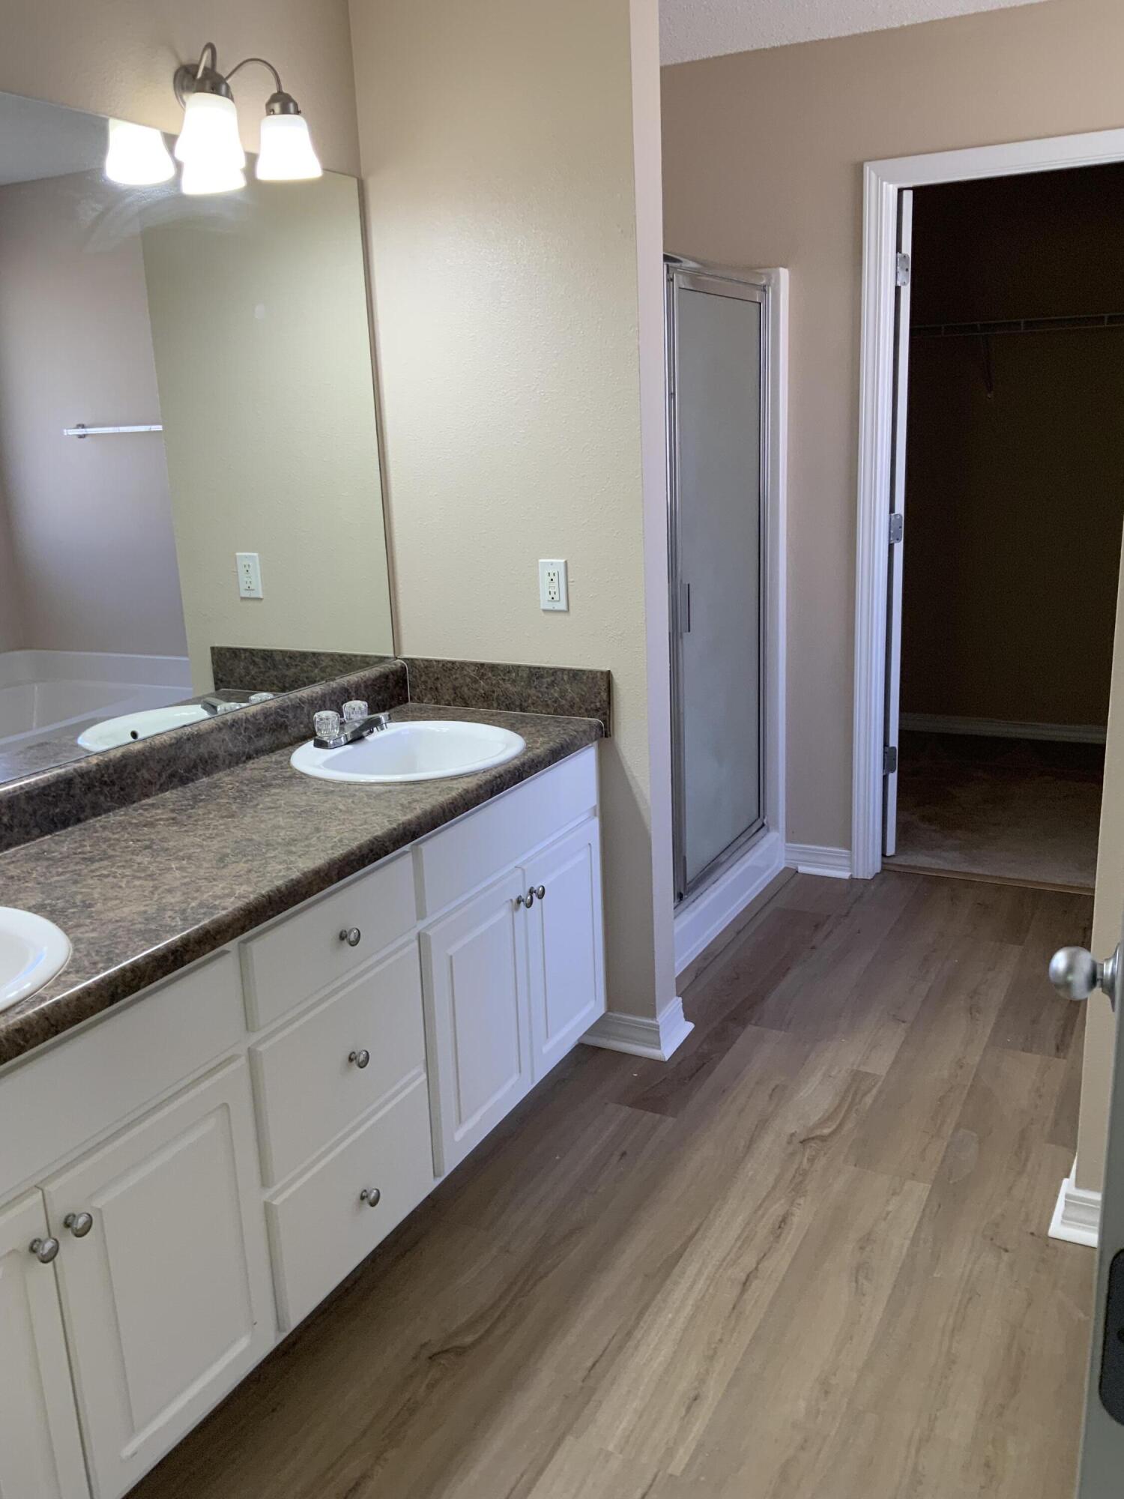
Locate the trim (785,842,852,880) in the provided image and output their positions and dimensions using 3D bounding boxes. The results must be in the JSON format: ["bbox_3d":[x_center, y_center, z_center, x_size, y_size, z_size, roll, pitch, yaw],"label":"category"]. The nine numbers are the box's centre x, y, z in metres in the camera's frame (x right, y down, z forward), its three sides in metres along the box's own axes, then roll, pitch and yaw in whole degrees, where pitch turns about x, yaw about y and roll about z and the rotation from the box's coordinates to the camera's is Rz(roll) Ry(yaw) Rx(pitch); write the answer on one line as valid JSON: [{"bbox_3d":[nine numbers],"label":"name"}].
[{"bbox_3d":[0.828,0.359,4.077,0.220,0.084,0.037,6,17,27],"label":"trim"}]

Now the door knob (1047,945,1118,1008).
[{"bbox_3d":[0.510,0.221,1.222,0.066,0.065,0.065,5,17,25],"label":"door knob"}]

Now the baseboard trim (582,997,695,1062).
[{"bbox_3d":[0.182,0.657,3.060,0.229,0.086,0.182,6,17,27],"label":"baseboard trim"}]

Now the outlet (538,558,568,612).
[{"bbox_3d":[-0.016,-0.364,2.798,0.071,0.115,0.010,6,17,27],"label":"outlet"}]

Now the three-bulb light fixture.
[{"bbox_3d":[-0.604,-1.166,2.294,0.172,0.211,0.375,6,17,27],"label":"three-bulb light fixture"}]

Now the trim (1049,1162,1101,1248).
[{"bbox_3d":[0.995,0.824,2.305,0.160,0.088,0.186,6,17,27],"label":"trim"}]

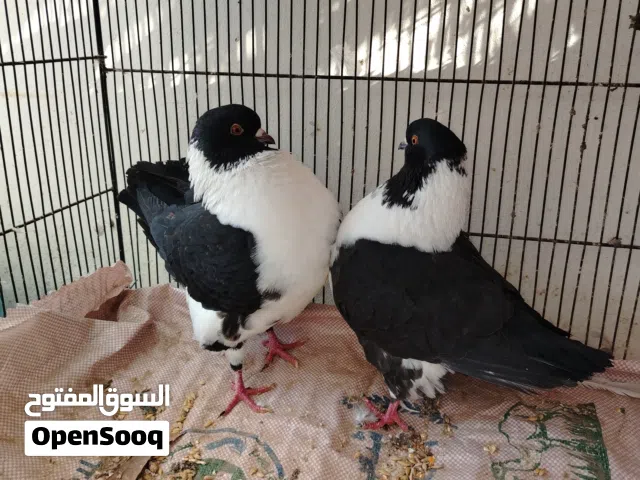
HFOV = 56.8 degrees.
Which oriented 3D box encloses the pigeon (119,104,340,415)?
[{"bbox_3d":[-0.110,-0.004,0.708,0.305,0.315,0.155,17,24,39],"label":"pigeon"}]

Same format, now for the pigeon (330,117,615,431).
[{"bbox_3d":[0.145,0.037,0.604,0.290,0.310,0.145,7,19,18],"label":"pigeon"}]

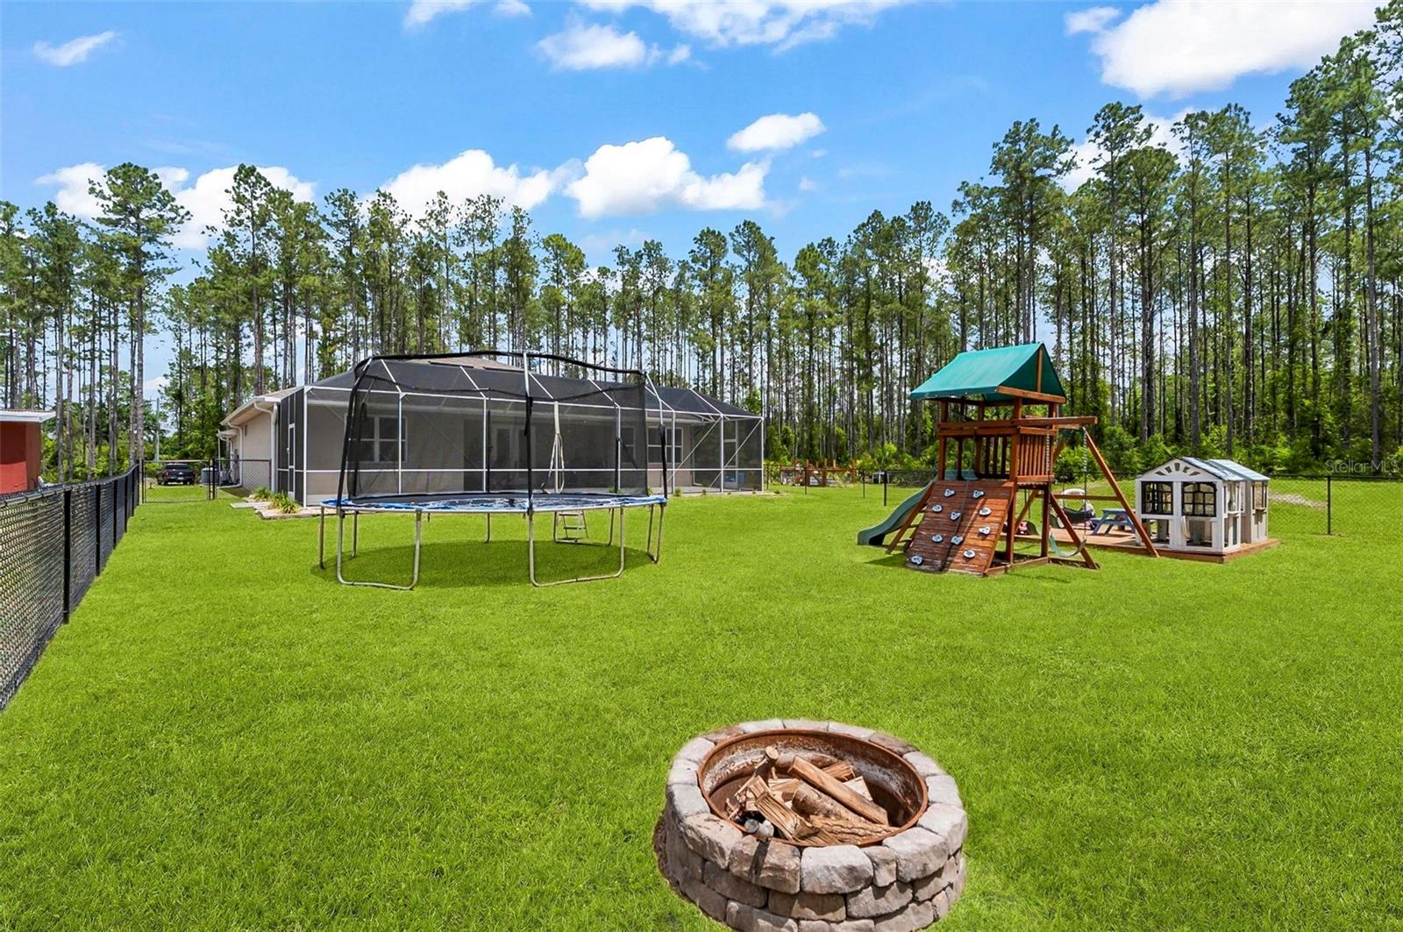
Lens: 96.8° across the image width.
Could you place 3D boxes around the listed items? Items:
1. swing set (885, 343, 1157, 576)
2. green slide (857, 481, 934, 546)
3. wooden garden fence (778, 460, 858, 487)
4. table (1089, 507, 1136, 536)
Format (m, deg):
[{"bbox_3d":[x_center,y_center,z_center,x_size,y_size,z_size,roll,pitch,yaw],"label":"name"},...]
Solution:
[{"bbox_3d":[4.807,-0.127,9.902,4.100,3.150,3.350,0,0,-39],"label":"swing set"},{"bbox_3d":[3.708,0.772,10.748,0.550,1.360,2.150,0,0,-39],"label":"green slide"},{"bbox_3d":[7.000,0.380,37.600,2.600,1.600,3.600,0,0,-38],"label":"wooden garden fence"},{"bbox_3d":[8.175,1.097,12.092,0.880,0.490,0.870,0,0,-39],"label":"table"}]

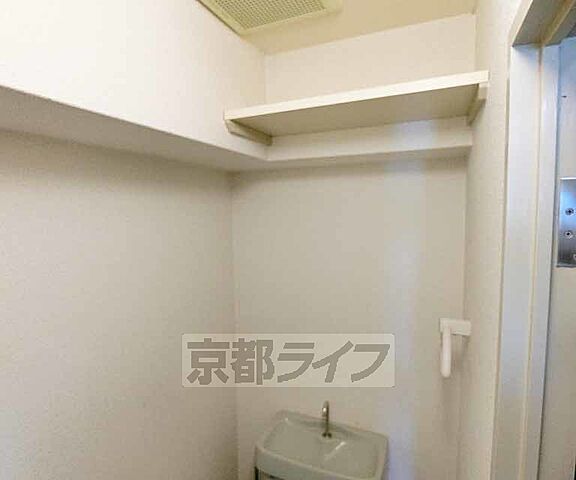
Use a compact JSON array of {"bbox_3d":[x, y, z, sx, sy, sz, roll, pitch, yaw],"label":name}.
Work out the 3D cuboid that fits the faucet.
[{"bbox_3d":[0.133,0.626,1.143,0.034,0.143,0.064,2,6,24],"label":"faucet"}]

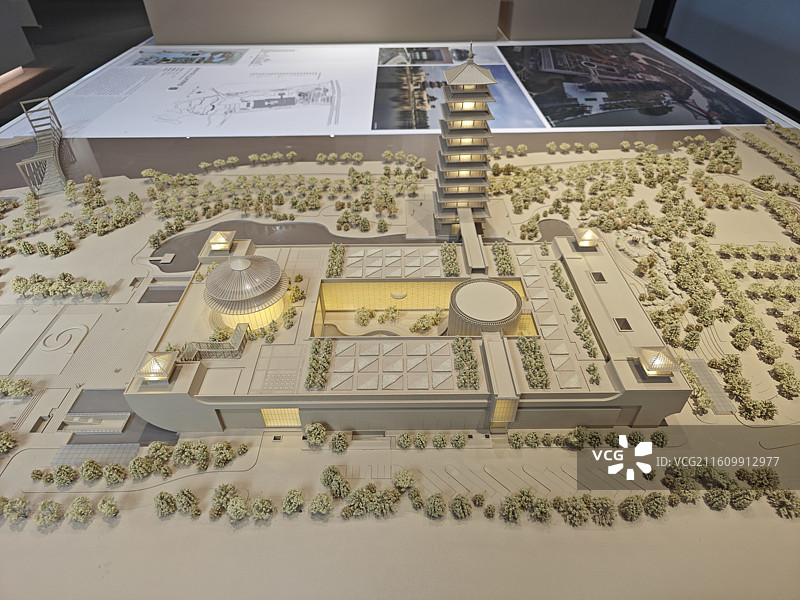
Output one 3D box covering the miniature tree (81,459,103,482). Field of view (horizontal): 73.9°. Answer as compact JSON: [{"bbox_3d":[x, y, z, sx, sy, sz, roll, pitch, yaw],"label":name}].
[{"bbox_3d":[-0.503,0.278,0.867,0.035,0.038,0.035,-31,46,-34],"label":"miniature tree"}]

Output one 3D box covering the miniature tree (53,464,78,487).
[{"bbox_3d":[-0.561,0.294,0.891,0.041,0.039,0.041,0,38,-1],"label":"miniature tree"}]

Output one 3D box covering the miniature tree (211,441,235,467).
[{"bbox_3d":[-0.297,0.257,0.888,0.039,0.043,0.039,-18,41,-22],"label":"miniature tree"}]

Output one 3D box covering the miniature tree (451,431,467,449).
[{"bbox_3d":[0.105,0.251,0.955,0.027,0.032,0.027,0,38,-1],"label":"miniature tree"}]

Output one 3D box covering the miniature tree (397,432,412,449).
[{"bbox_3d":[0.008,0.252,0.954,0.025,0.031,0.025,0,38,-1],"label":"miniature tree"}]

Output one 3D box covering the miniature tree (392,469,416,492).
[{"bbox_3d":[0.006,0.288,0.848,0.034,0.038,0.034,0,37,0],"label":"miniature tree"}]

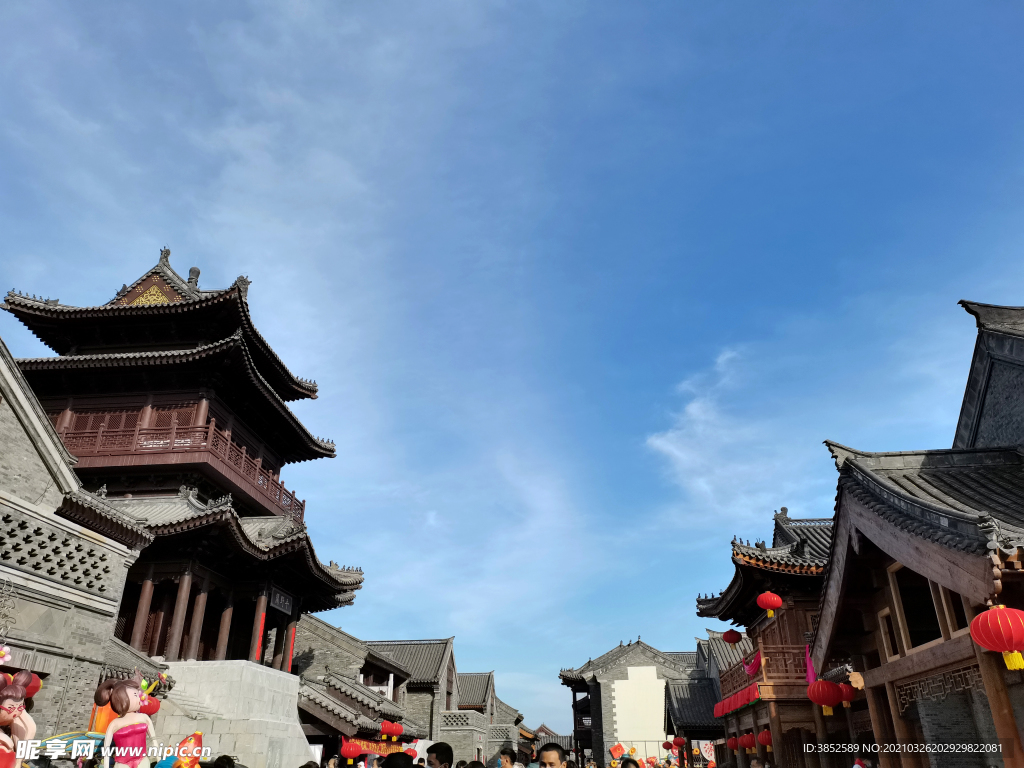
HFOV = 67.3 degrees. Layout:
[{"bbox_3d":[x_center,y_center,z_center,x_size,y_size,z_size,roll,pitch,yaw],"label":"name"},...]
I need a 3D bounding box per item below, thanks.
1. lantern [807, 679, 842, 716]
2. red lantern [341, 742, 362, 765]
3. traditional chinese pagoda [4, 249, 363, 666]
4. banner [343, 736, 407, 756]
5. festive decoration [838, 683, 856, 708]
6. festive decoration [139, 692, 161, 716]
[{"bbox_3d":[6.998,7.014,17.207,0.800,0.760,0.800,-3,-27,6],"label":"lantern"},{"bbox_3d":[-6.255,14.384,29.972,0.820,0.820,0.820,-3,-27,6],"label":"red lantern"},{"bbox_3d":[-15.559,2.874,35.468,16.742,19.554,14.152,-3,-27,6],"label":"traditional chinese pagoda"},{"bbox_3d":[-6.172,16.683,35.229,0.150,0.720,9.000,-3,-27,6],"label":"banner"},{"bbox_3d":[10.367,9.712,23.980,0.750,0.710,0.750,-3,-27,6],"label":"festive decoration"},{"bbox_3d":[-4.946,4.386,10.493,0.310,0.300,0.310,-3,-27,6],"label":"festive decoration"}]

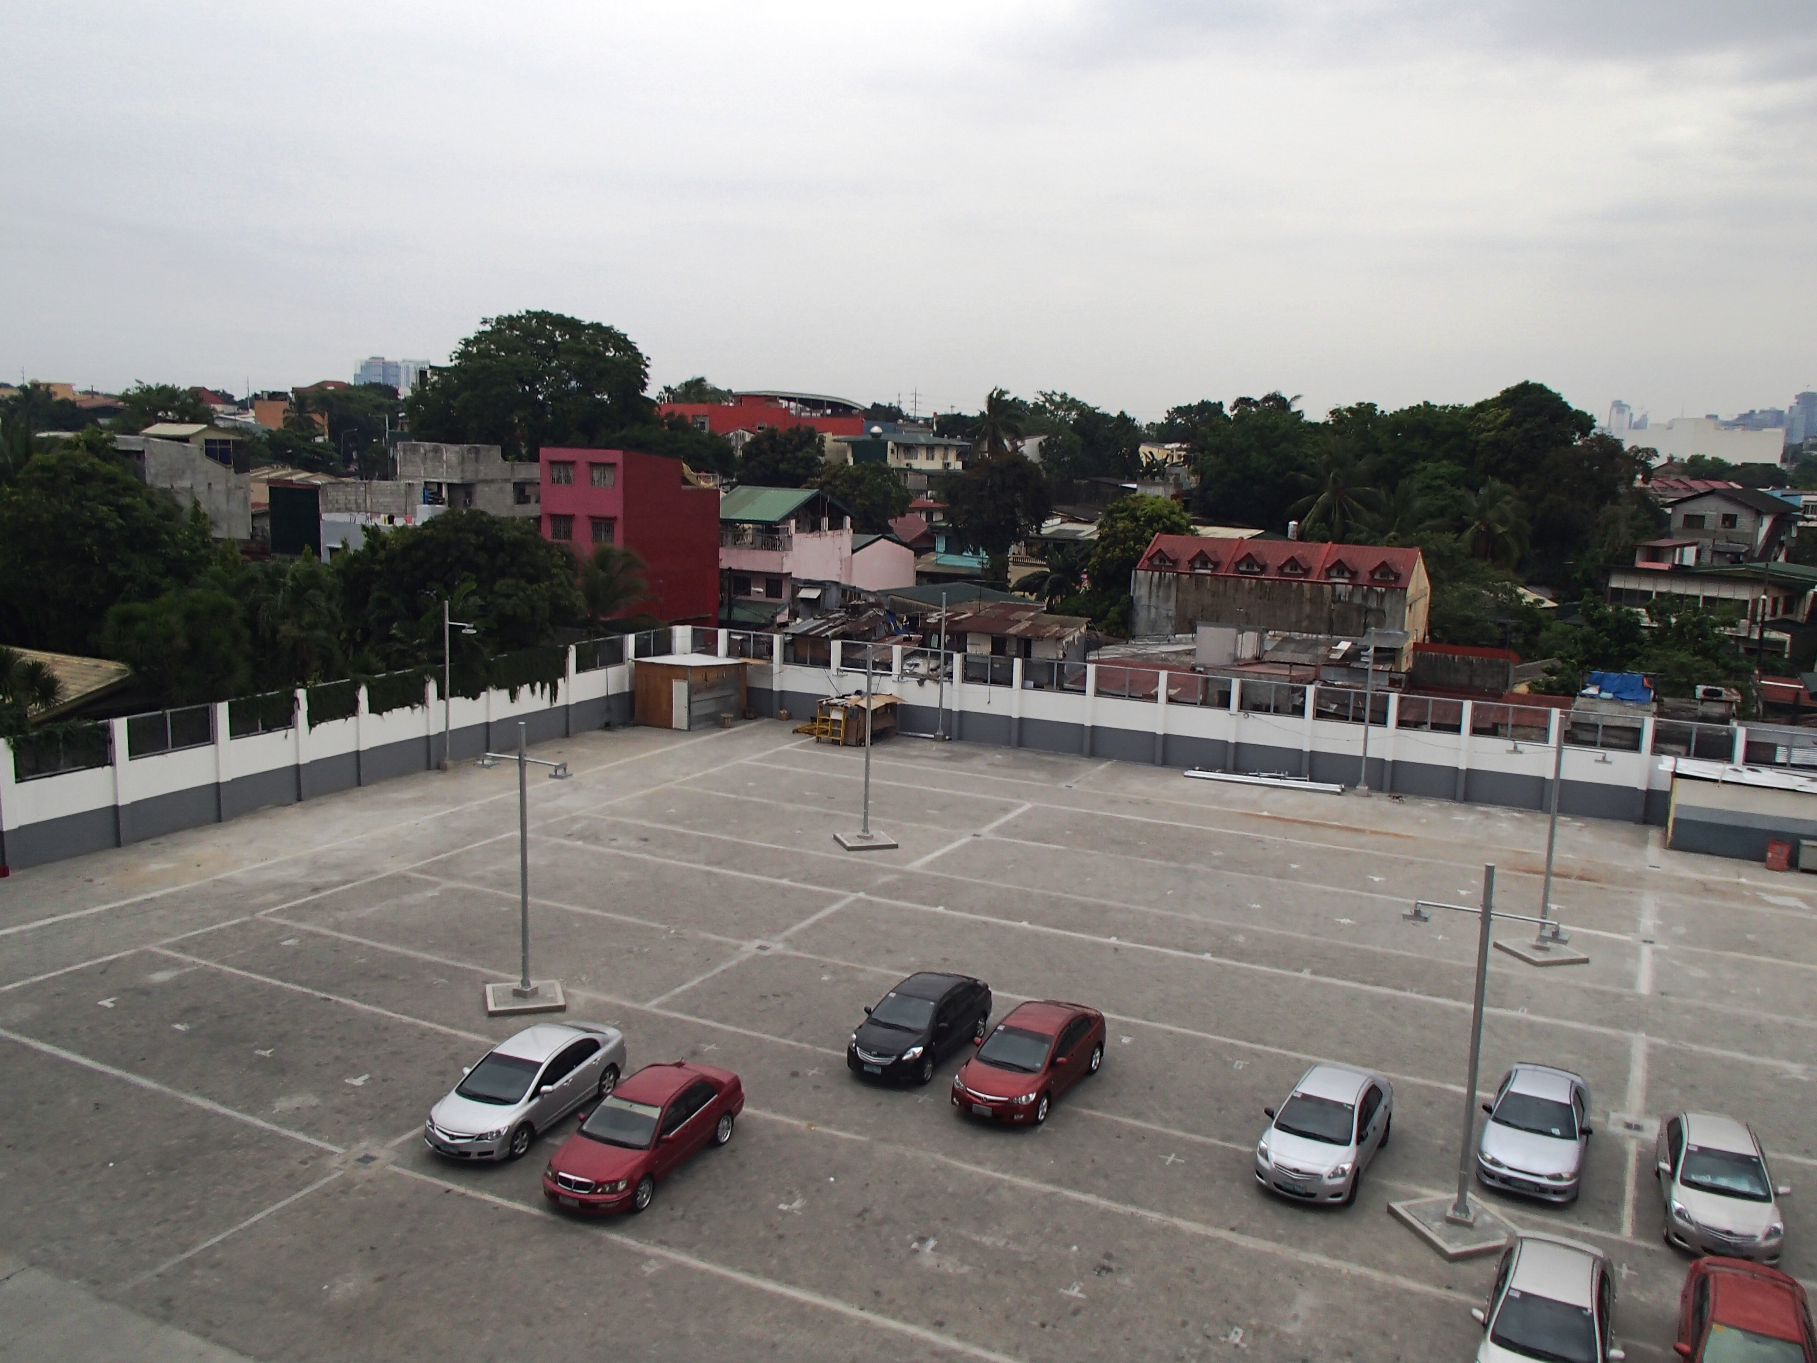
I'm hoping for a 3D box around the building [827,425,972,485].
[{"bbox_3d":[-0.882,-22.470,166.000,14.500,11.100,10.500,6,10,27],"label":"building"}]

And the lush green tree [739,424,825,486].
[{"bbox_3d":[-10.894,-17.961,125.621,7.400,8.000,7.400,0,9,-5],"label":"lush green tree"}]

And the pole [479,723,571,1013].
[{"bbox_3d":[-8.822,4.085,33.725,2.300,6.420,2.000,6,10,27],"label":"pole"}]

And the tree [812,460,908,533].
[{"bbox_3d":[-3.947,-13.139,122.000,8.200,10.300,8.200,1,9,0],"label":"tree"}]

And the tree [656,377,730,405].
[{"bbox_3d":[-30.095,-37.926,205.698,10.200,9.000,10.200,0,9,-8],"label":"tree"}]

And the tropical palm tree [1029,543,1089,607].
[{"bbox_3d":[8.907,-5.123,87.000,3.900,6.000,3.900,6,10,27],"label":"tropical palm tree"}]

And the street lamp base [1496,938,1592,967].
[{"bbox_3d":[16.726,7.161,38.844,1.570,0.170,1.570,-2,9,-18],"label":"street lamp base"}]

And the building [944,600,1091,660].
[{"bbox_3d":[5.847,-1.658,77.018,7.530,5.000,5.000,6,10,27],"label":"building"}]

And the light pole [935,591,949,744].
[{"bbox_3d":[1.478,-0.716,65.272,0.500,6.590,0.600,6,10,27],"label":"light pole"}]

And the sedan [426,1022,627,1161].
[{"bbox_3d":[-7.200,7.610,27.950,1.770,1.450,4.520,5,10,23],"label":"sedan"}]

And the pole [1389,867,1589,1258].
[{"bbox_3d":[9.163,6.056,23.855,2.500,6.240,2.250,6,10,27],"label":"pole"}]

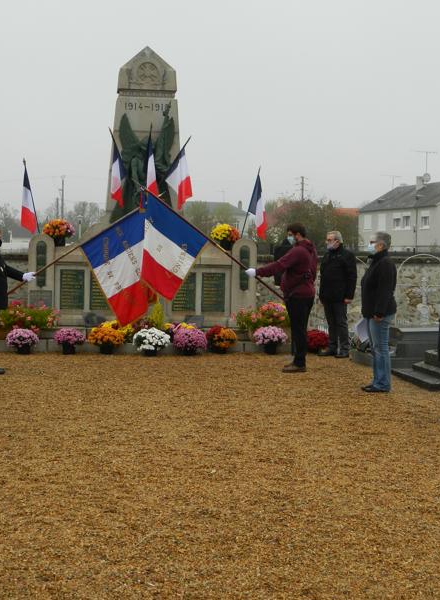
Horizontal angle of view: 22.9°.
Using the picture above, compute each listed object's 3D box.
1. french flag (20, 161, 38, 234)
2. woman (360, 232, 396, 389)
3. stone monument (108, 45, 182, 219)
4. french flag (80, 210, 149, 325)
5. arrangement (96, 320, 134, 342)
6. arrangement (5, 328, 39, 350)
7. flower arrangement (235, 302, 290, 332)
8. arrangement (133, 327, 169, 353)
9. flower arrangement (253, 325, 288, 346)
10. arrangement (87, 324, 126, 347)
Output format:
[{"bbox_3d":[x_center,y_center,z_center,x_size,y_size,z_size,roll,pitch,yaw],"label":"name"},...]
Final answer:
[{"bbox_3d":[-2.832,-1.531,16.150,0.270,1.090,0.220,0,3,-5],"label":"french flag"},{"bbox_3d":[1.649,0.117,11.300,0.330,1.670,0.470,1,3,-11],"label":"woman"},{"bbox_3d":[-1.133,-2.469,16.300,1.060,2.600,0.850,1,3,2],"label":"stone monument"},{"bbox_3d":[-1.244,-0.389,13.050,0.920,1.400,0.220,1,3,0],"label":"french flag"},{"bbox_3d":[-1.496,0.438,15.480,0.540,0.330,0.450,0,3,-5],"label":"arrangement"},{"bbox_3d":[-2.736,0.566,14.970,0.460,0.360,0.450,0,3,-5],"label":"arrangement"},{"bbox_3d":[0.610,0.255,15.400,0.860,0.500,0.500,1,3,3],"label":"flower arrangement"},{"bbox_3d":[-0.951,0.573,15.080,0.510,0.380,0.500,0,3,-5],"label":"arrangement"},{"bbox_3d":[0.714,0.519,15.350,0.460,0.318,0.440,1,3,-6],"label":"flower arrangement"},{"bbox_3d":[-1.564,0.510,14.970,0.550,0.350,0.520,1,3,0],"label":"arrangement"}]

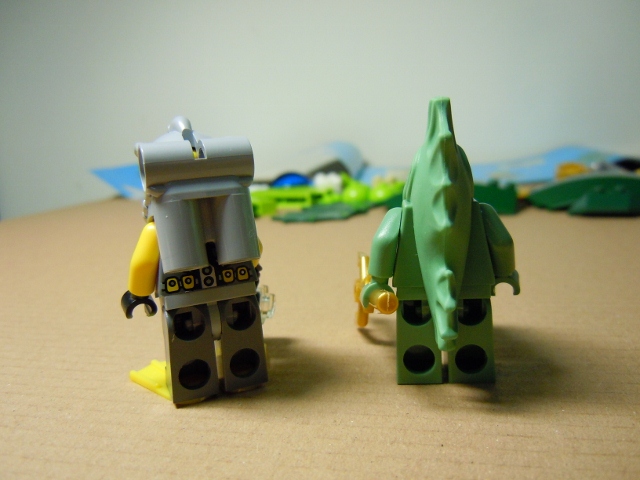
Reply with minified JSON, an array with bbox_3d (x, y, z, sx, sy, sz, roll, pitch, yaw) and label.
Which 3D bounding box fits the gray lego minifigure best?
[{"bbox_3d":[-0.020,0.002,0.094,0.026,0.044,0.022,-7,10,-23],"label":"gray lego minifigure"}]

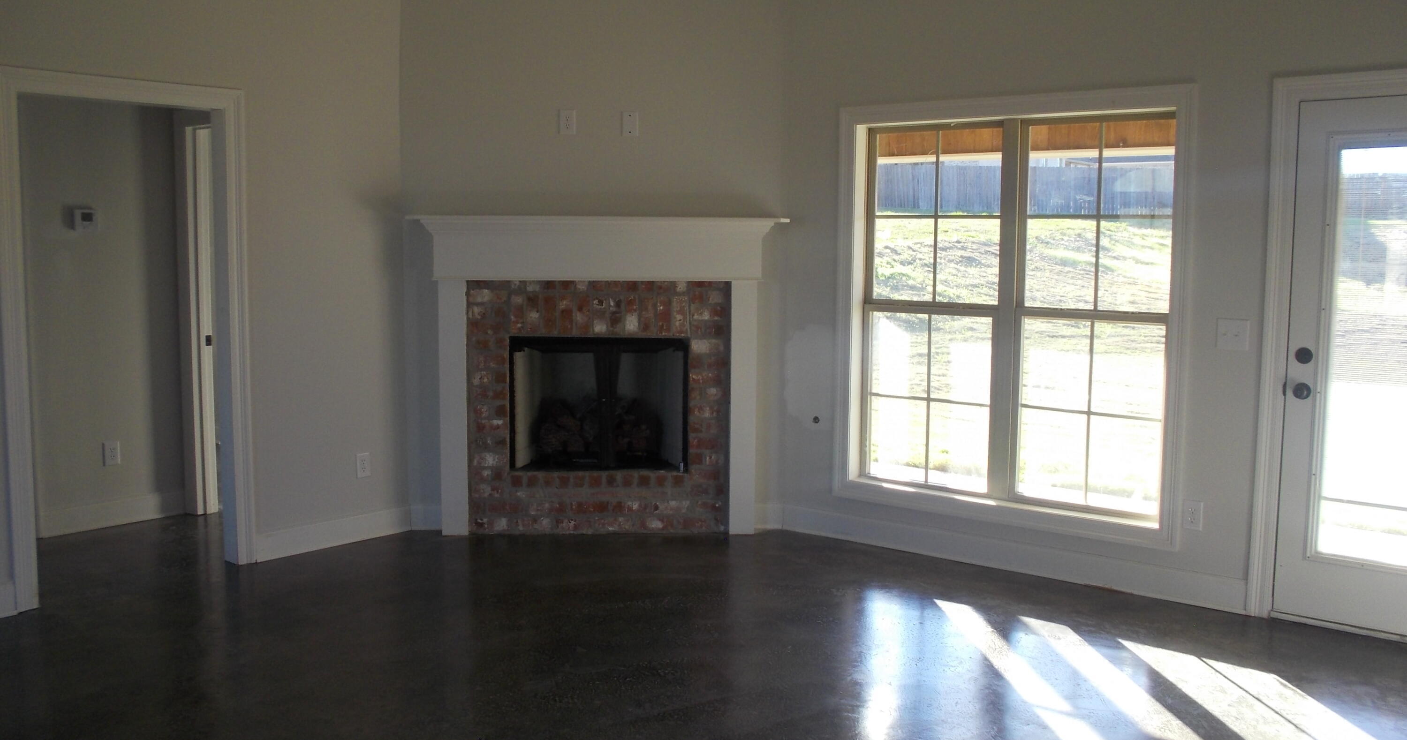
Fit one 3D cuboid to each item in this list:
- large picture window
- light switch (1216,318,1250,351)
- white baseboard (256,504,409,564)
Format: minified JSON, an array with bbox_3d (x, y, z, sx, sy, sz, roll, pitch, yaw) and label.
[{"bbox_3d":[1.401,-0.265,5.464,1.530,1.760,0.120,5,7,39],"label":"large picture window"},{"bbox_3d":[2.120,-0.141,4.729,0.121,0.119,0.018,5,7,39],"label":"light switch"},{"bbox_3d":[-1.792,0.802,5.801,0.016,0.132,0.873,5,7,39],"label":"white baseboard"}]

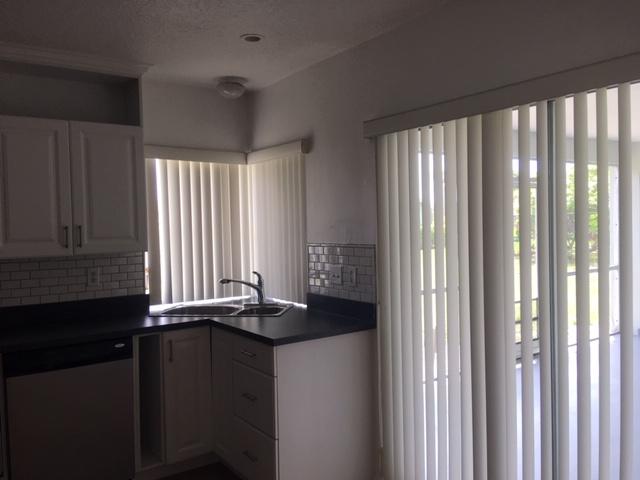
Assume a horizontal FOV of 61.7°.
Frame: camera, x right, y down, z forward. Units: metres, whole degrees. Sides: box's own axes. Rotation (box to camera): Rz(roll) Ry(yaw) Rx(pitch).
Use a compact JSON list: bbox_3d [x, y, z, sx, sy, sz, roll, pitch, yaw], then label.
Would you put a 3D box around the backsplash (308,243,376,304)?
[{"bbox_3d":[0.112,0.185,3.148,0.020,0.322,0.655,-3,2,-35],"label":"backsplash"}]

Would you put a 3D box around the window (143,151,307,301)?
[{"bbox_3d":[-0.614,-0.064,3.432,0.790,0.940,0.740,-3,2,-35],"label":"window"}]

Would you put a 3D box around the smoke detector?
[{"bbox_3d":[-0.585,-1.005,3.592,0.200,0.115,0.200,-1,2,0],"label":"smoke detector"}]

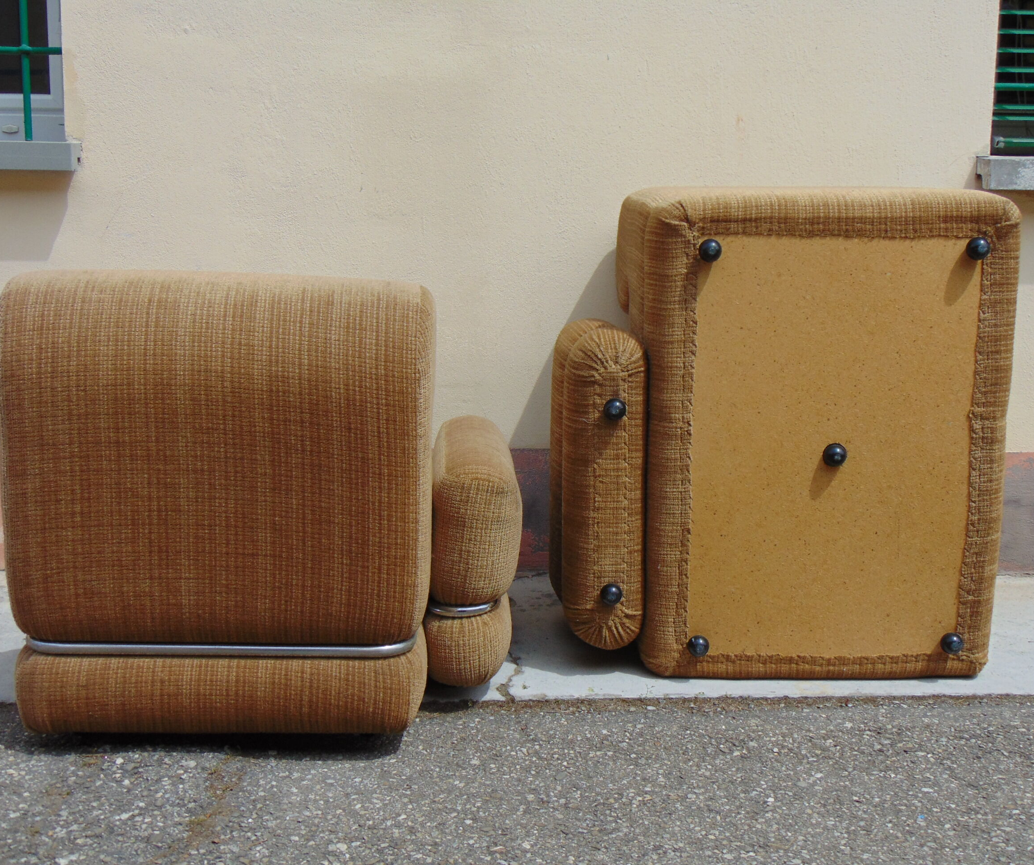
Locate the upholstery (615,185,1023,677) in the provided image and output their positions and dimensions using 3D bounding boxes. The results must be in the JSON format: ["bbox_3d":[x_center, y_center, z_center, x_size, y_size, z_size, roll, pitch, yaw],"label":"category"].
[{"bbox_3d":[0.475,-0.031,2.638,0.810,0.900,0.750,0,10,0],"label":"upholstery"}]

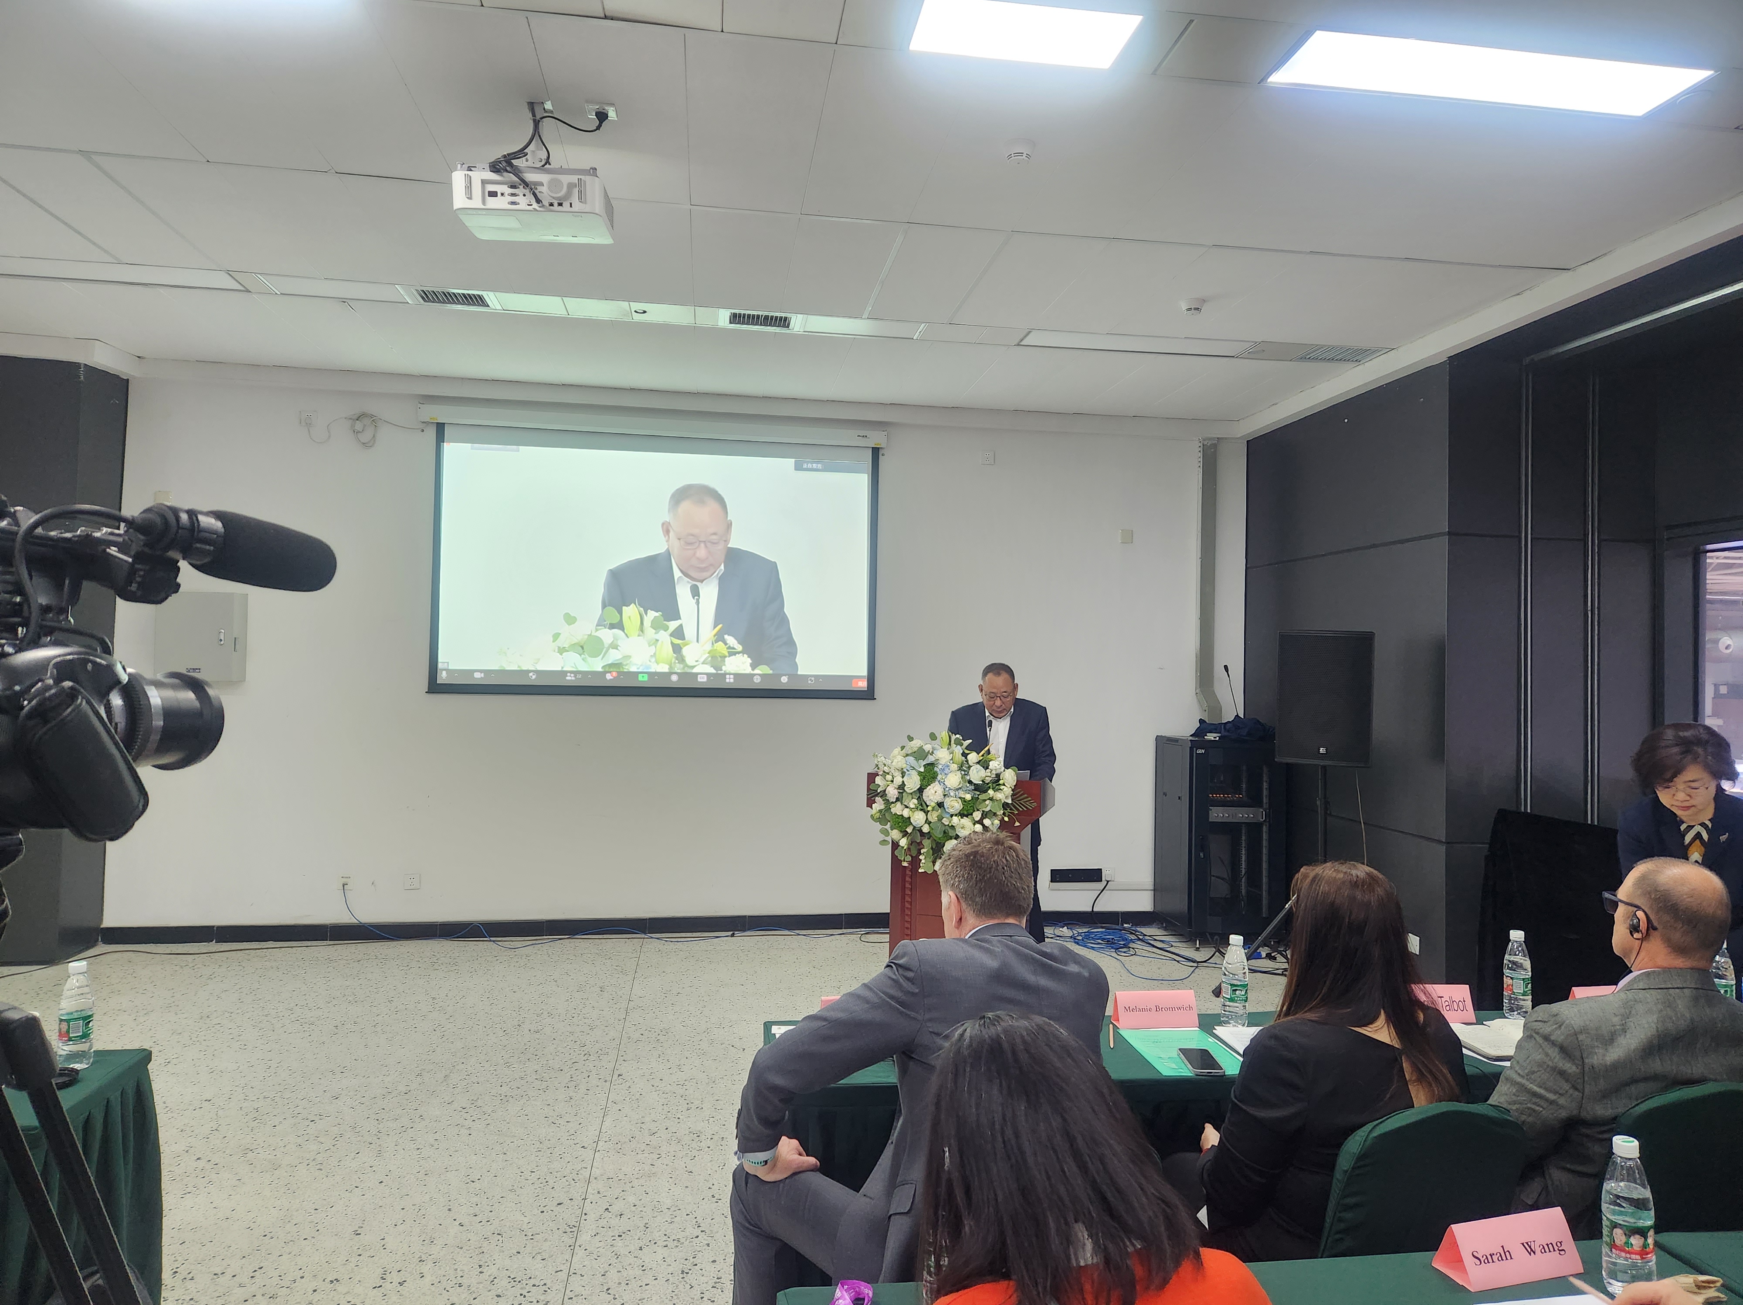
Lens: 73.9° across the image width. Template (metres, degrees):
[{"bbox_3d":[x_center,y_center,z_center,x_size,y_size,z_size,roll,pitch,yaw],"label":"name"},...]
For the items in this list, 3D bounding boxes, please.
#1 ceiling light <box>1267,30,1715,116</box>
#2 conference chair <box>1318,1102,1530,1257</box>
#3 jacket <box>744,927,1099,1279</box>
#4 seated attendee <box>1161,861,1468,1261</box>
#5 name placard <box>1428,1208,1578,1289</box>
[{"bbox_3d":[1.708,-1.603,3.204,1.195,0.050,0.295,1,-1,-8],"label":"ceiling light"},{"bbox_3d":[0.984,1.273,2.355,0.450,0.890,0.570,1,-1,-12],"label":"conference chair"},{"bbox_3d":[0.110,0.878,2.270,0.630,0.670,0.480,2,-2,-22],"label":"jacket"},{"bbox_3d":[0.880,1.054,2.360,0.480,1.310,0.720,1,-2,-13],"label":"seated attendee"},{"bbox_3d":[0.972,0.902,1.770,0.211,0.081,0.079,2,-2,-18],"label":"name placard"}]

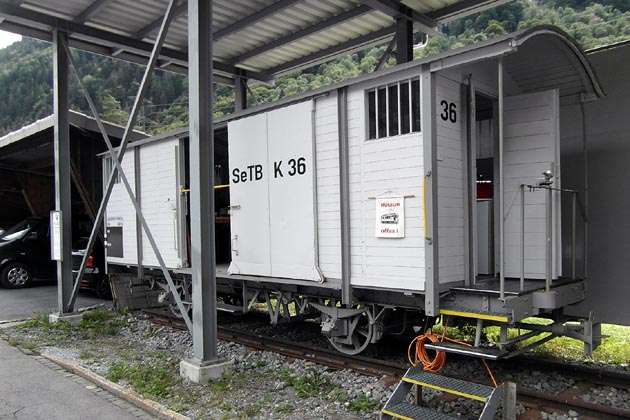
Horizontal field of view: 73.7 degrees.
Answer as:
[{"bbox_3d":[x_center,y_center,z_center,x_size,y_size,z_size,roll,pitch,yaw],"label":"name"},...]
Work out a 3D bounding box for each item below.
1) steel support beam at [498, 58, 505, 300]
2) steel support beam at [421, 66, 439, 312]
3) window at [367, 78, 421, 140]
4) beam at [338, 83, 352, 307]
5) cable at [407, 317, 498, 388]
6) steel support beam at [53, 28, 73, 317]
[{"bbox_3d":[1.658,-0.281,3.740,0.037,2.130,0.037,-2,-2,41],"label":"steel support beam"},{"bbox_3d":[1.122,-0.185,4.080,0.090,2.420,0.120,-2,-2,41],"label":"steel support beam"},{"bbox_3d":[0.817,-1.040,4.370,0.640,0.560,0.070,-2,-2,41],"label":"window"},{"bbox_3d":[0.337,-0.163,4.720,0.085,2.430,0.090,-2,-2,41],"label":"beam"},{"bbox_3d":[1.242,1.306,3.850,0.780,0.480,0.300,-2,-2,41],"label":"cable"},{"bbox_3d":[-4.389,-0.669,7.300,0.200,4.950,0.200,-2,-2,41],"label":"steel support beam"}]

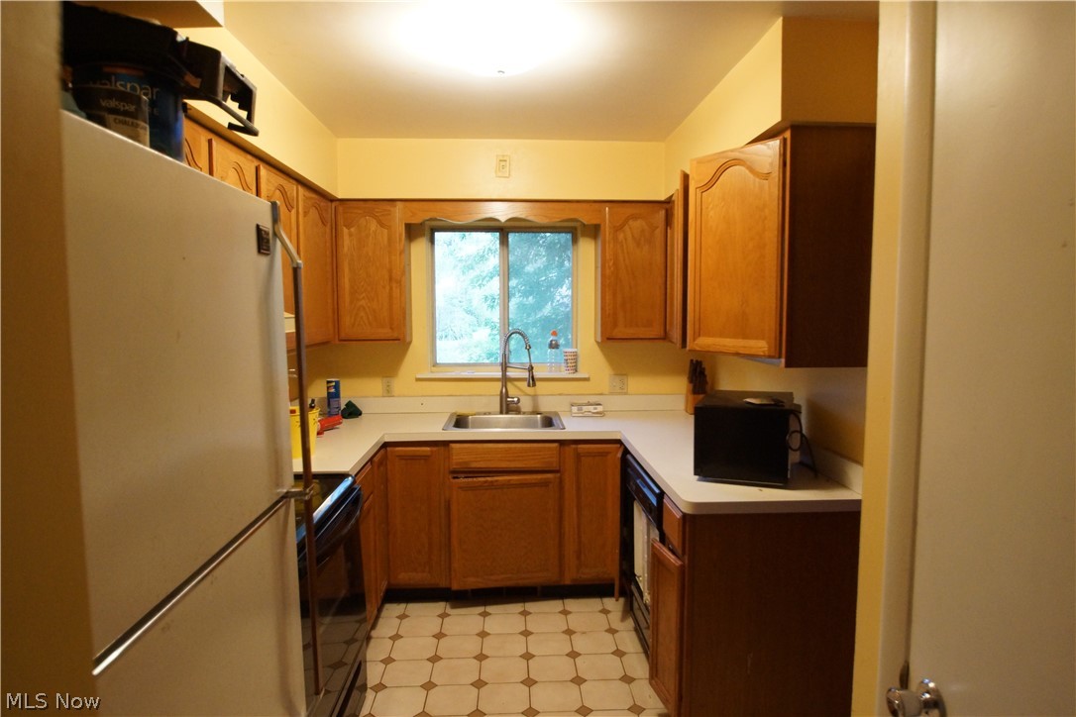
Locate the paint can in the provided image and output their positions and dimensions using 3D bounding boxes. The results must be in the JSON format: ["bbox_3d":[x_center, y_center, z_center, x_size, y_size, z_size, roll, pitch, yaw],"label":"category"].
[{"bbox_3d":[-0.784,-0.447,1.094,0.175,0.200,0.175,0,5,-3],"label":"paint can"}]

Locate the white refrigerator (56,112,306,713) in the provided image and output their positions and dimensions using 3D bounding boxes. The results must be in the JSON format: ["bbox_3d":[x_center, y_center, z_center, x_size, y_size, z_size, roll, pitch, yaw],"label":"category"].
[{"bbox_3d":[-0.918,0.578,1.010,0.690,1.806,0.730,0,5,-3],"label":"white refrigerator"}]

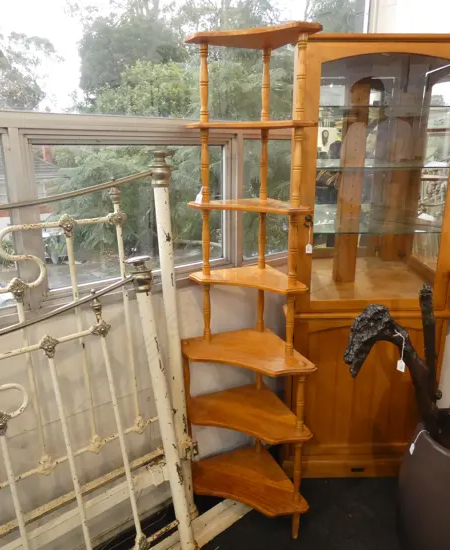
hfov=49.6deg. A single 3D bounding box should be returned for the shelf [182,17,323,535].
[{"bbox_3d":[0.105,0.104,1.836,0.545,1.840,0.366,7,17,22],"label":"shelf"}]

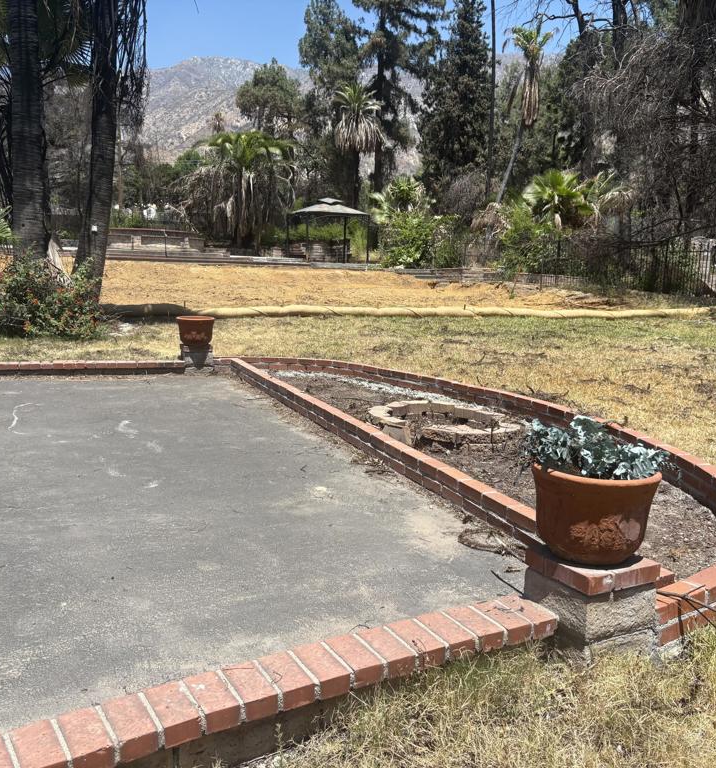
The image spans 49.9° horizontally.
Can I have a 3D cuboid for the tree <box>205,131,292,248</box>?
[{"bbox_3d":[-5.151,-8.905,35.531,4.435,5.396,4.435,0,9,0],"label":"tree"}]

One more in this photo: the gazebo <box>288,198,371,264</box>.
[{"bbox_3d":[-1.287,-6.698,33.661,2.950,2.770,2.950,3,10,19],"label":"gazebo"}]

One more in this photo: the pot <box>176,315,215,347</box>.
[{"bbox_3d":[-1.826,-0.594,8.683,0.404,0.288,0.404,0,9,0],"label":"pot"}]

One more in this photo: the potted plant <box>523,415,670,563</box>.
[{"bbox_3d":[0.782,0.340,2.532,0.485,0.444,0.460,0,9,0],"label":"potted plant"}]

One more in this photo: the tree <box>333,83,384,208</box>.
[{"bbox_3d":[0.029,-12.805,44.516,3.009,8.848,3.009,0,9,0],"label":"tree"}]

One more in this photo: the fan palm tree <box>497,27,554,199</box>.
[{"bbox_3d":[8.223,-12.591,38.466,2.999,10.144,2.549,0,9,0],"label":"fan palm tree"}]

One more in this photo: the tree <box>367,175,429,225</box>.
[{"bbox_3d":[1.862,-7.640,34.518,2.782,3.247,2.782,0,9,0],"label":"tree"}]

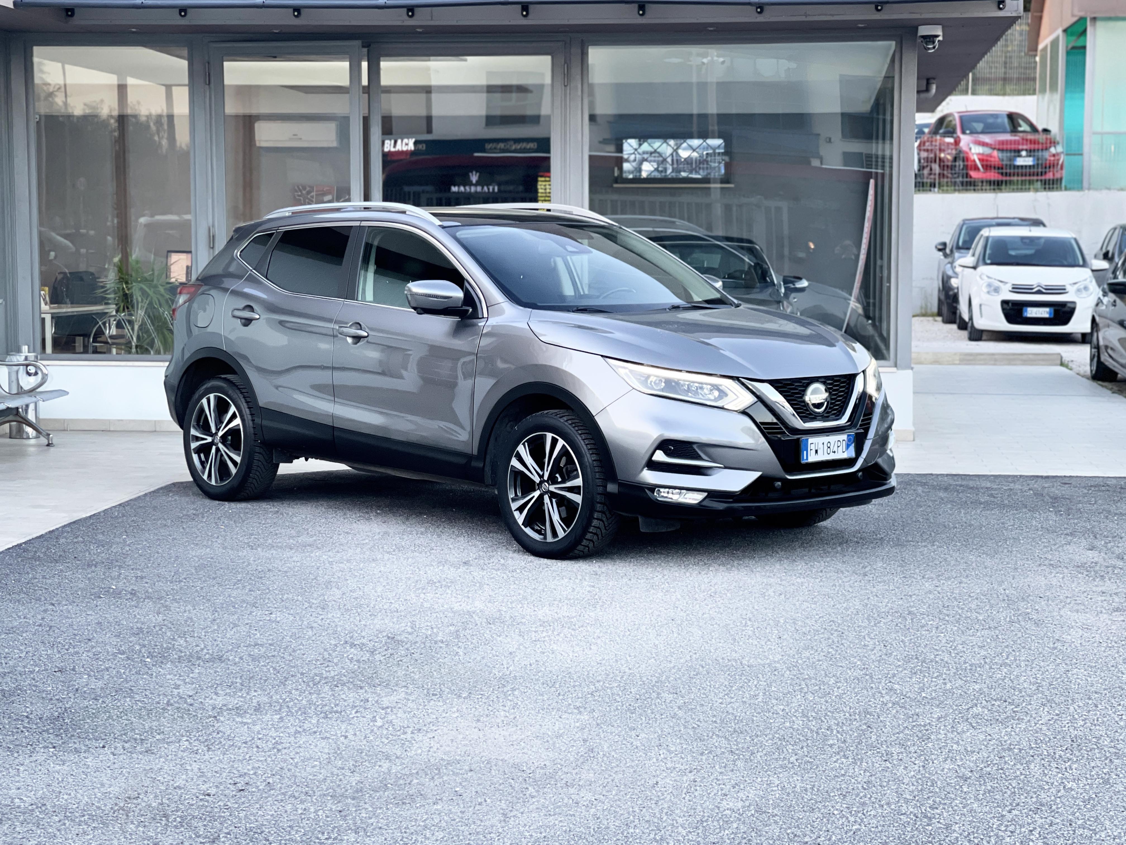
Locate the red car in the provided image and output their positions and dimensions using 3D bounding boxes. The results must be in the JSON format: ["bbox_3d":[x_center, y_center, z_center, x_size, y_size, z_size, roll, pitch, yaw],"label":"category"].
[{"bbox_3d":[7.479,-4.787,36.661,1.800,1.440,4.050,-1,6,-6],"label":"red car"}]

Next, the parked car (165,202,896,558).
[{"bbox_3d":[-0.306,-0.316,10.902,1.860,1.600,4.390,-5,8,-43],"label":"parked car"}]

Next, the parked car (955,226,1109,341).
[{"bbox_3d":[6.038,-1.845,27.178,1.670,1.460,3.460,1,6,7],"label":"parked car"}]

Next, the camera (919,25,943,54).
[{"bbox_3d":[2.419,-2.521,13.700,0.160,0.175,0.165,1,6,9],"label":"camera"}]

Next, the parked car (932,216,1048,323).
[{"bbox_3d":[6.428,-2.273,30.790,1.760,1.500,3.980,1,6,9],"label":"parked car"}]

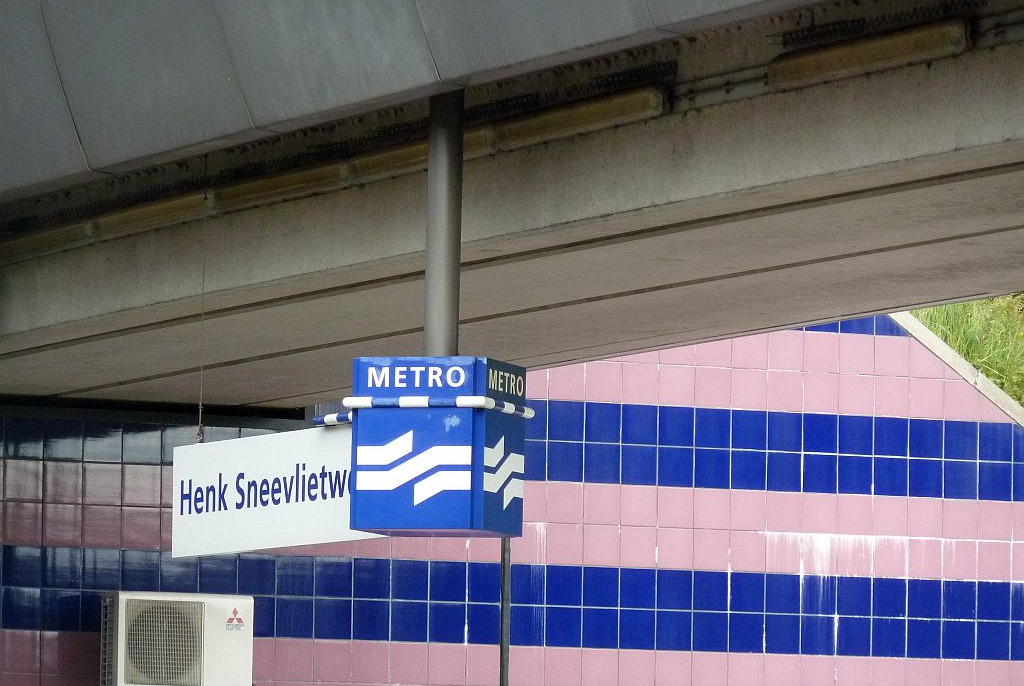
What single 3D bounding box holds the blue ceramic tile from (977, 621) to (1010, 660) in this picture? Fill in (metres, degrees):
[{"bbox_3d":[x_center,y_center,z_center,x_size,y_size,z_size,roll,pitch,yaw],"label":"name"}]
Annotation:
[{"bbox_3d":[2.843,1.760,39.267,0.227,0.223,0.010,3,-5,-26],"label":"blue ceramic tile"}]

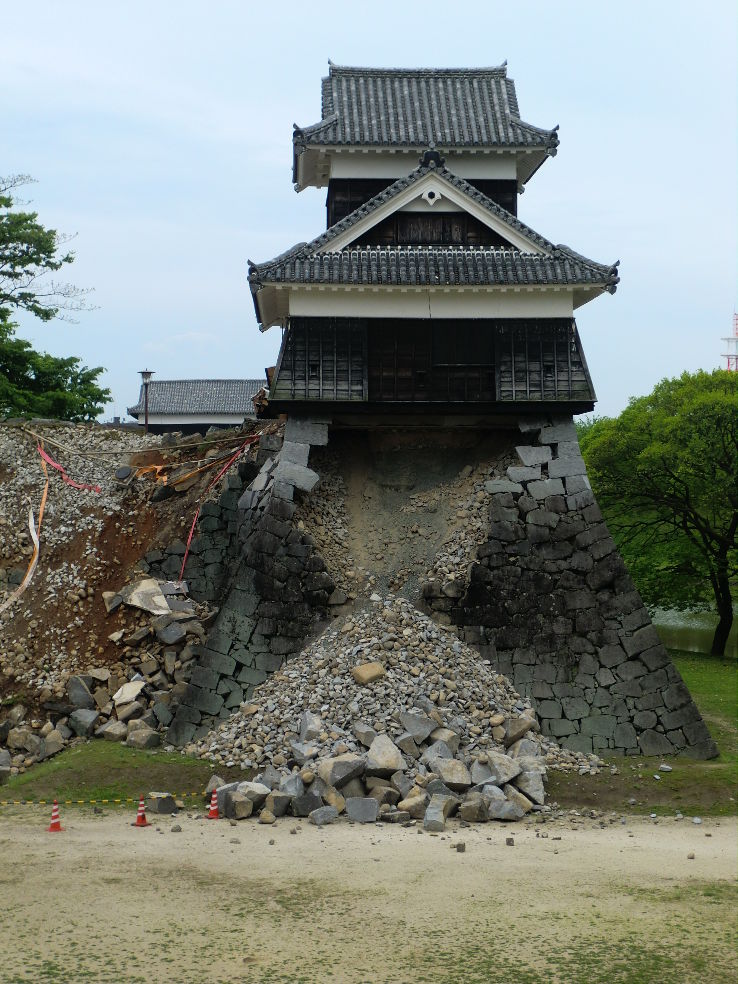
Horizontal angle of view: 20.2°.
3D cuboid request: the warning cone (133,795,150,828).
[{"bbox_3d":[-5.153,7.221,47.000,0.380,0.700,0.380,0,1,-2],"label":"warning cone"}]

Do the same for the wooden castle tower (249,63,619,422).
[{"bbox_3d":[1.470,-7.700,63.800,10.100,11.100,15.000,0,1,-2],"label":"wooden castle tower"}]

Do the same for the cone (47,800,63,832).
[{"bbox_3d":[-7.017,7.218,46.300,0.380,0.700,0.380,0,1,-2],"label":"cone"}]

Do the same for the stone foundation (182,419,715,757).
[{"bbox_3d":[1.710,2.340,61.300,14.400,9.100,14.800,0,1,-2],"label":"stone foundation"}]

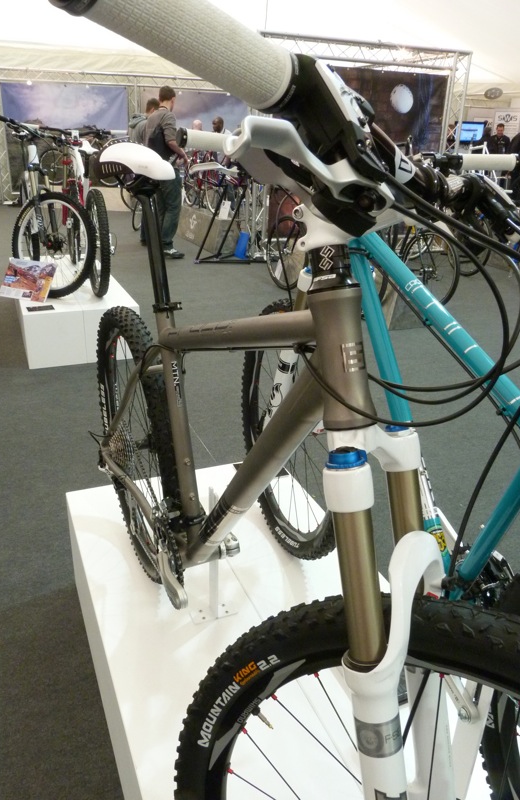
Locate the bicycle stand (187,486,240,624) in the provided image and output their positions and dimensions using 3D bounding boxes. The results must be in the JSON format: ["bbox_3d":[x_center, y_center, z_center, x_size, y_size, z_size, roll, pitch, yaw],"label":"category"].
[{"bbox_3d":[-0.101,0.338,1.340,0.110,0.360,0.080,-8,26,-22],"label":"bicycle stand"}]

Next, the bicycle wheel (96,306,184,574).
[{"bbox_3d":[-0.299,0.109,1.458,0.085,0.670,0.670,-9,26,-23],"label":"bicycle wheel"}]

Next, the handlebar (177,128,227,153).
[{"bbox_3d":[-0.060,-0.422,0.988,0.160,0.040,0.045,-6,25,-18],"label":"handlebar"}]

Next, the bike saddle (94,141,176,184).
[{"bbox_3d":[-0.204,-0.410,1.060,0.140,0.080,0.275,-10,30,-25],"label":"bike saddle"}]

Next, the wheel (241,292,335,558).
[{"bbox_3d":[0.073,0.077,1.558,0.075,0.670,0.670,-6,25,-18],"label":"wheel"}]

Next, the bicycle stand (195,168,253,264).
[{"bbox_3d":[-0.347,-2.100,6.823,0.680,1.000,0.550,2,24,0],"label":"bicycle stand"}]

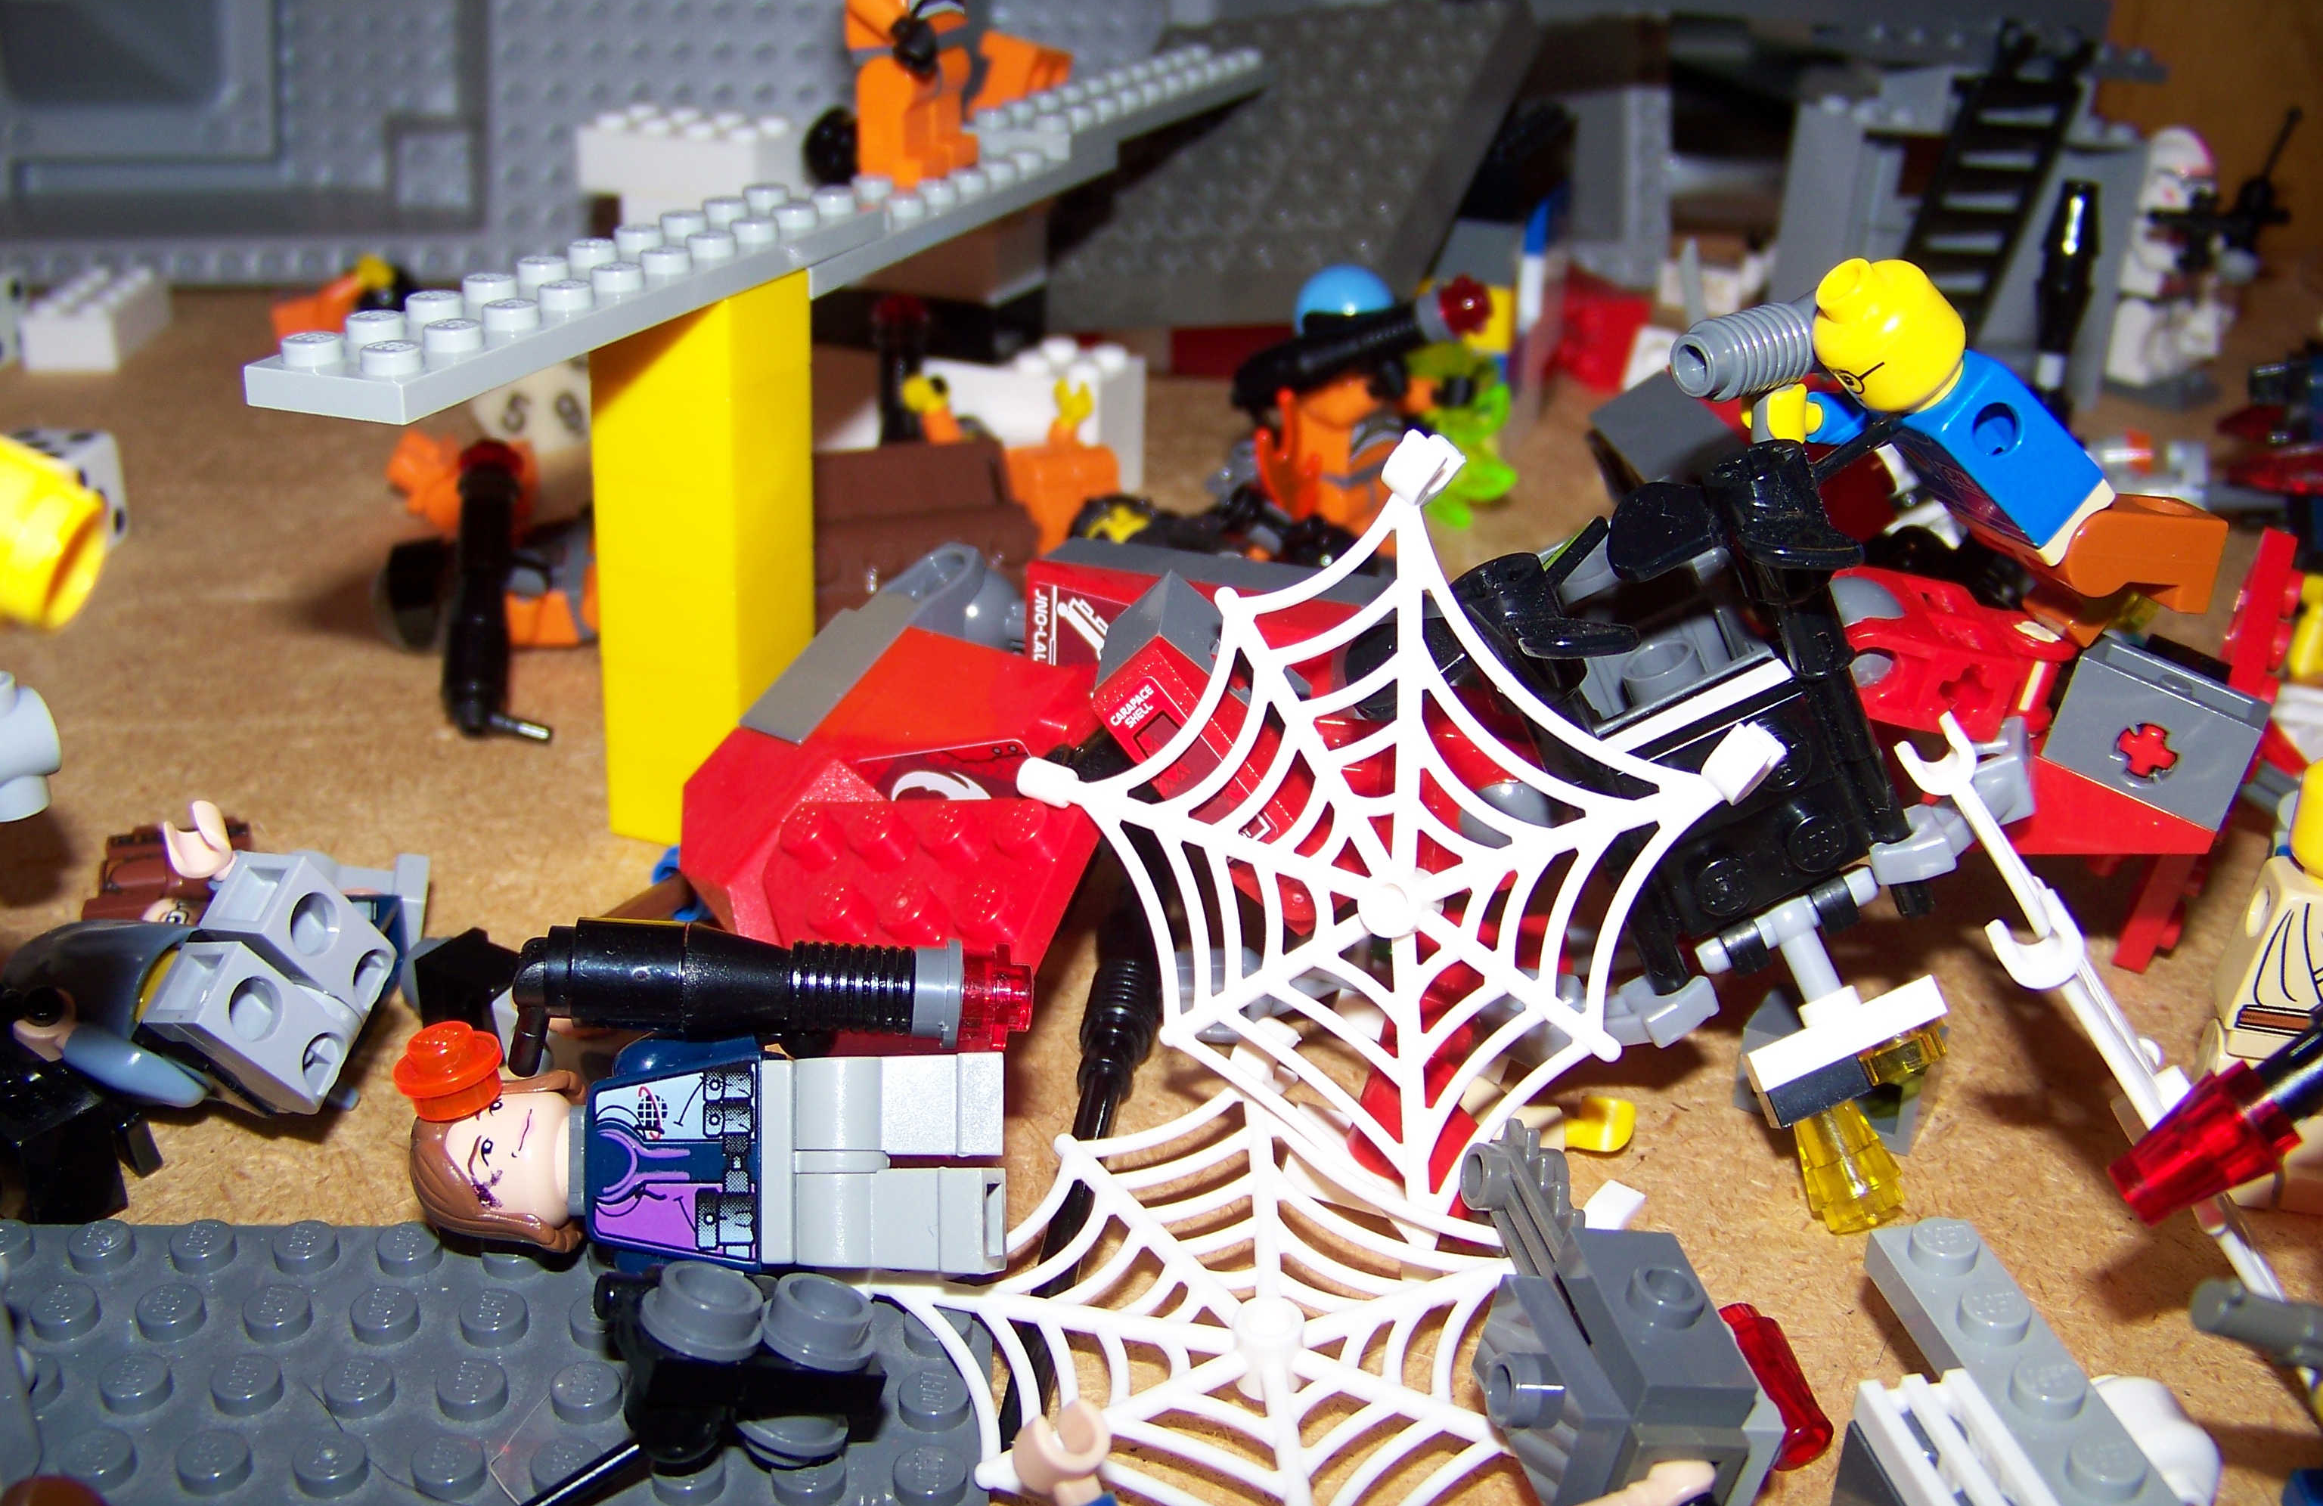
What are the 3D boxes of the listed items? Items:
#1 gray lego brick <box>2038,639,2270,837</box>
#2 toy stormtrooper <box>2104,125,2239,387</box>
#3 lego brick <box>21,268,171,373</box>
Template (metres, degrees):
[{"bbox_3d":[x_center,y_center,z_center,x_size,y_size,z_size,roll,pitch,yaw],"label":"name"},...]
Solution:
[{"bbox_3d":[0.086,-0.002,0.209,0.016,0.010,0.008,27,31,22],"label":"gray lego brick"},{"bbox_3d":[0.170,-0.083,0.403,0.018,0.043,0.015,-13,28,-32],"label":"toy stormtrooper"},{"bbox_3d":[-0.185,-0.076,0.420,0.016,0.011,0.032,0,24,-4],"label":"lego brick"}]

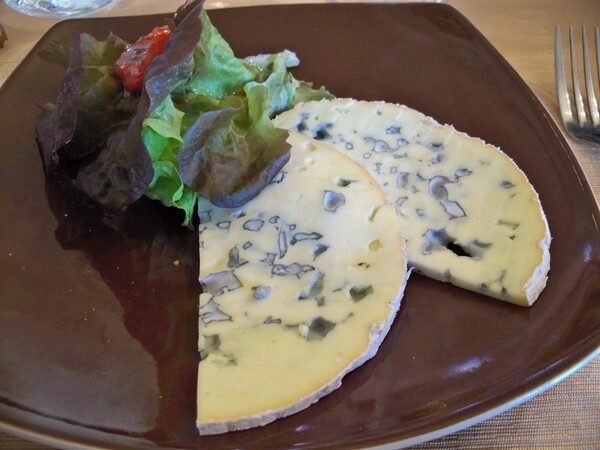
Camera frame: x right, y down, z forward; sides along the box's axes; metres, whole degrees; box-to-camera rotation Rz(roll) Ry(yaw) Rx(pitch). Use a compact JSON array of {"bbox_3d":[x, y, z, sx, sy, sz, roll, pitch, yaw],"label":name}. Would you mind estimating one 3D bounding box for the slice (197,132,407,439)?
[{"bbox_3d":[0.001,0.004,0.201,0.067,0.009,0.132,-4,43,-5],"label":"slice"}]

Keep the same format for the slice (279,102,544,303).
[{"bbox_3d":[0.030,-0.020,0.237,0.129,0.008,0.086,17,46,15],"label":"slice"}]

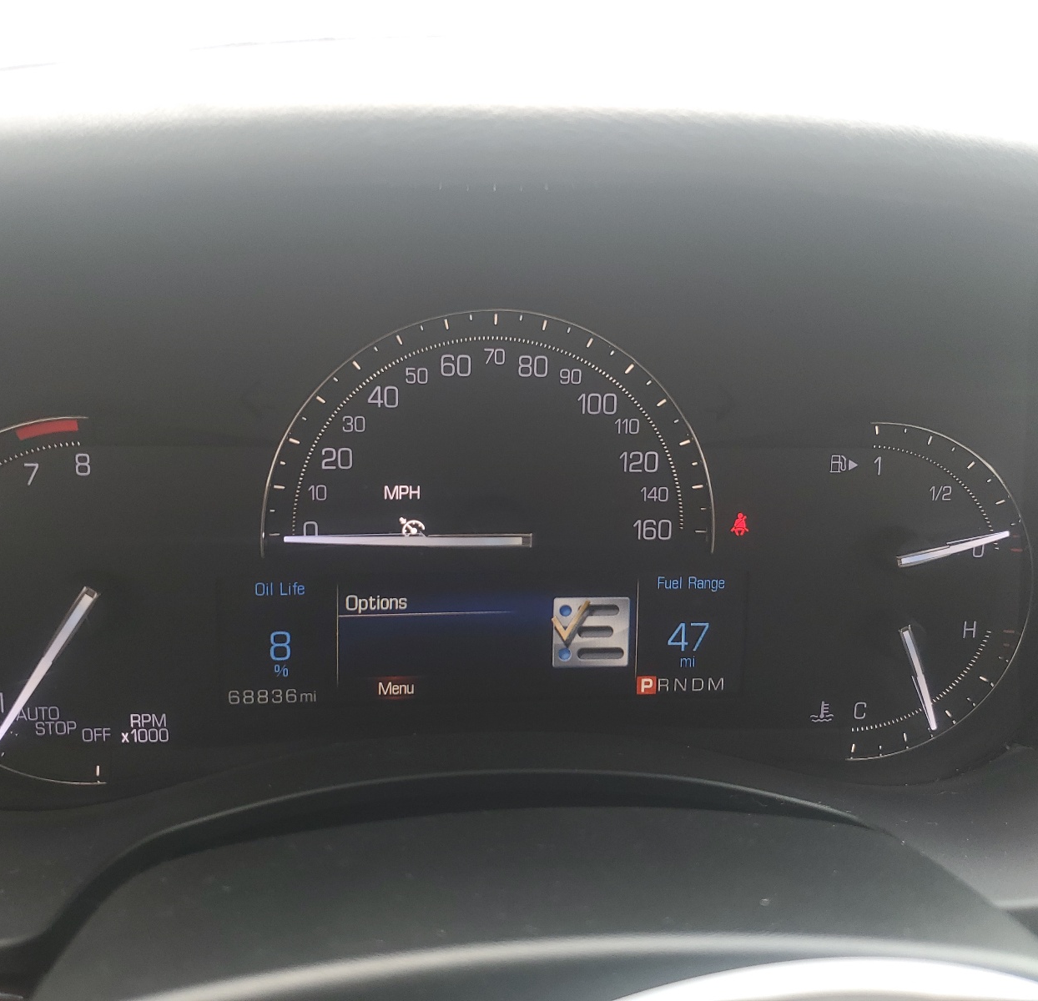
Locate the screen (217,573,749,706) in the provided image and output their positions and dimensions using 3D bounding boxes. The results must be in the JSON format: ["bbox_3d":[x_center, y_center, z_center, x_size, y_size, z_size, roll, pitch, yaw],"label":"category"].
[{"bbox_3d":[-0.009,0.037,0.275,0.142,0.035,0.008,-1,8,-5],"label":"screen"}]

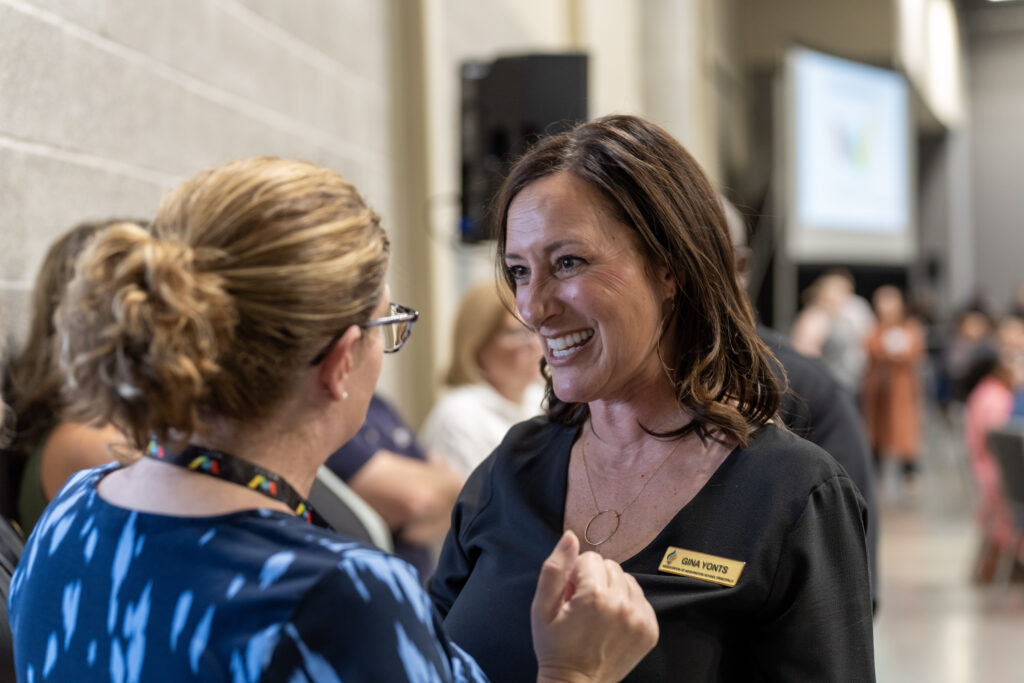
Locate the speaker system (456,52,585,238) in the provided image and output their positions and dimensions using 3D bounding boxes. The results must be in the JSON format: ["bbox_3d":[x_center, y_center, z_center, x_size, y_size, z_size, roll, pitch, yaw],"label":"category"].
[{"bbox_3d":[0.037,-0.650,6.450,0.365,0.620,0.370,0,1,-13],"label":"speaker system"}]

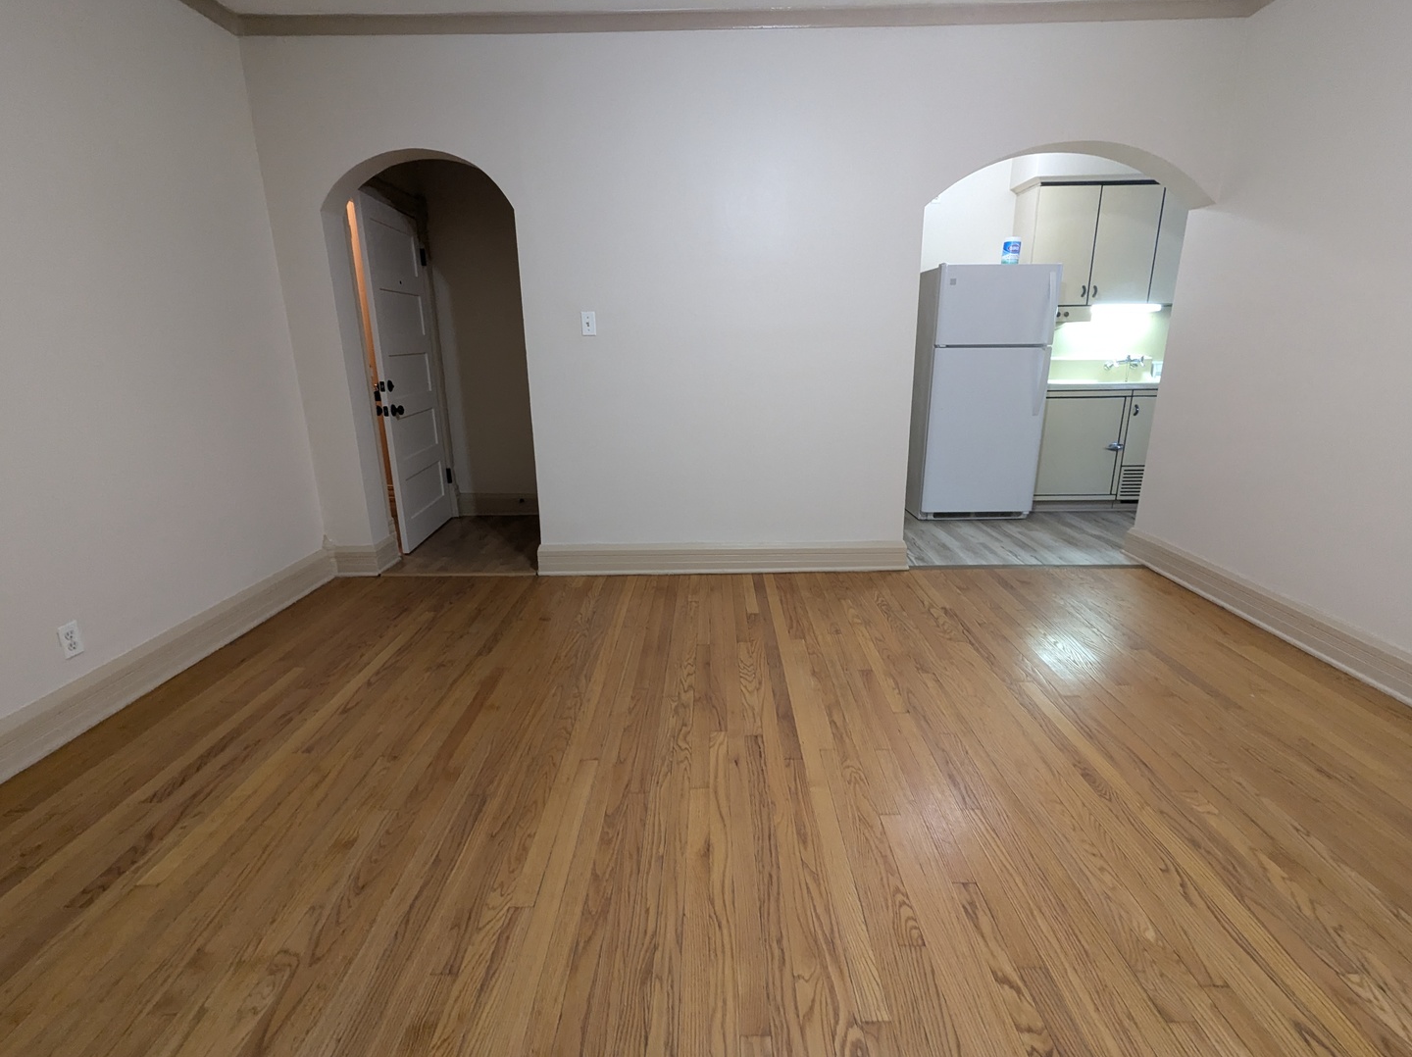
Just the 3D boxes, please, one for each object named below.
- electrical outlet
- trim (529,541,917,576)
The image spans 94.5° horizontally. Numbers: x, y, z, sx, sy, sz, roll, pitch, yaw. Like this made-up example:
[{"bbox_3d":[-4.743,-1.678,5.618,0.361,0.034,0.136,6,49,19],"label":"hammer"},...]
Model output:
[{"bbox_3d":[-2.113,0.373,2.179,0.008,0.114,0.070,-1,16,1],"label":"electrical outlet"},{"bbox_3d":[0.094,0.165,3.640,2.072,0.174,0.028,-1,16,0],"label":"trim"}]

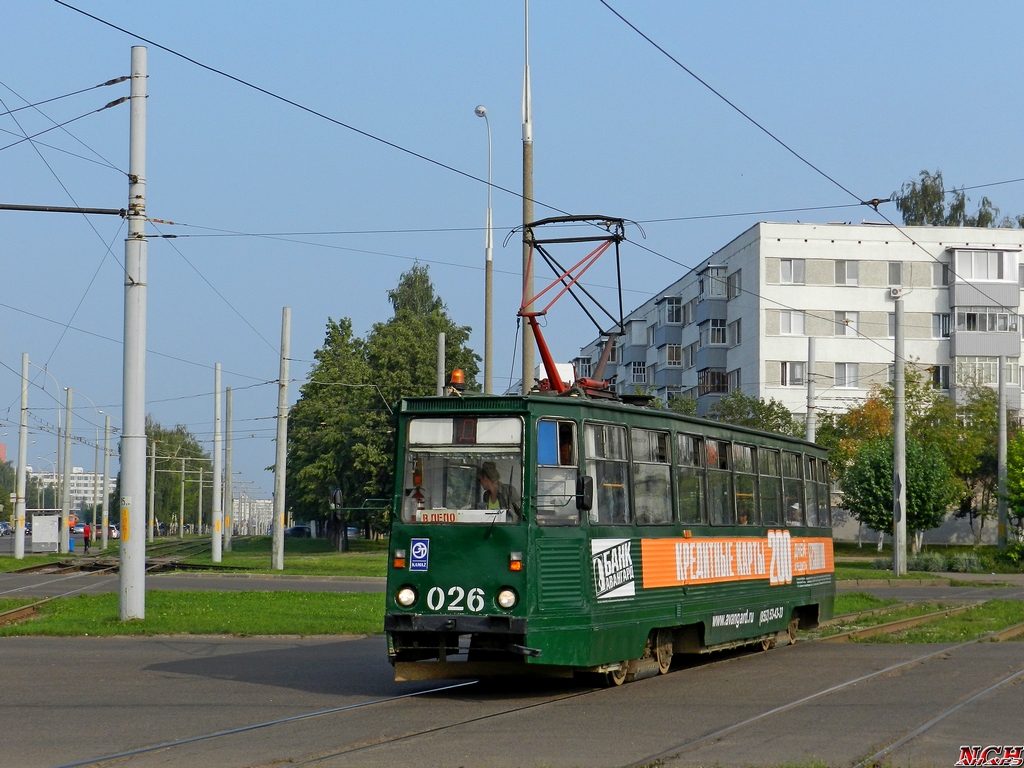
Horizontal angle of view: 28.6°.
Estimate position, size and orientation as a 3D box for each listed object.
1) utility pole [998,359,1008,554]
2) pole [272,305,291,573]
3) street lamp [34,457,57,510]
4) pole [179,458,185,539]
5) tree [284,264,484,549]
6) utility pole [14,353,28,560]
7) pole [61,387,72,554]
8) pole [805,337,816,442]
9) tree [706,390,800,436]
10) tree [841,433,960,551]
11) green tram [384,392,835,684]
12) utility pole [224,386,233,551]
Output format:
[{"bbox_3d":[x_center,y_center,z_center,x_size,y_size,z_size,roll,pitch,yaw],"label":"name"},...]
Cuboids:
[{"bbox_3d":[23.932,3.337,98.000,0.390,9.451,0.390,1,-4,0],"label":"utility pole"},{"bbox_3d":[-8.538,2.023,75.000,0.400,9.787,0.400,1,-4,0],"label":"pole"},{"bbox_3d":[-63.569,15.106,275.000,2.400,10.390,0.400,1,-4,-7],"label":"street lamp"},{"bbox_3d":[-35.643,12.436,218.000,0.360,8.507,0.360,1,-4,0],"label":"pole"},{"bbox_3d":[-7.918,1.437,123.000,11.740,17.488,10.500,1,-4,0],"label":"tree"},{"bbox_3d":[-22.612,3.352,93.000,0.410,9.524,0.410,1,-4,0],"label":"utility pole"},{"bbox_3d":[-24.955,4.887,113.000,0.400,9.269,0.400,1,-4,0],"label":"pole"},{"bbox_3d":[12.353,2.713,83.000,0.400,9.304,0.400,1,-4,0],"label":"pole"},{"bbox_3d":[11.693,4.051,97.000,4.822,7.571,4.800,1,-4,0],"label":"tree"},{"bbox_3d":[17.938,5.062,93.000,5.317,5.455,5.200,1,-4,0],"label":"tree"},{"bbox_3d":[2.082,2.267,28.156,2.500,3.170,15.000,-1,-4,21],"label":"green tram"},{"bbox_3d":[-16.610,5.015,118.000,0.400,9.620,0.400,1,-4,0],"label":"utility pole"}]

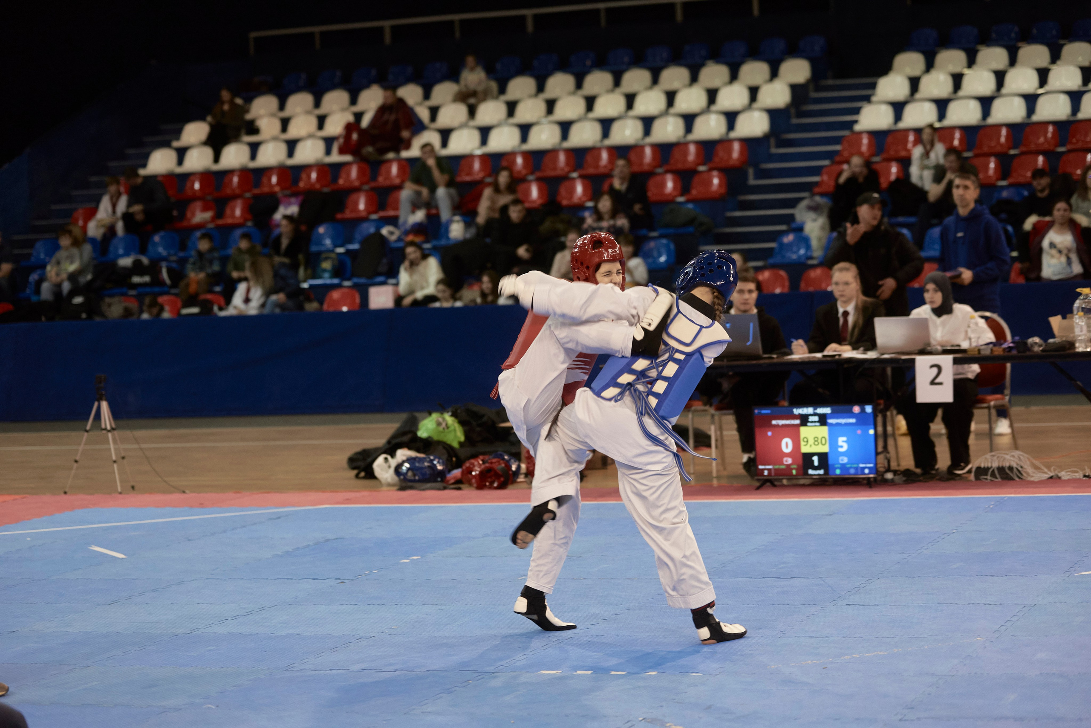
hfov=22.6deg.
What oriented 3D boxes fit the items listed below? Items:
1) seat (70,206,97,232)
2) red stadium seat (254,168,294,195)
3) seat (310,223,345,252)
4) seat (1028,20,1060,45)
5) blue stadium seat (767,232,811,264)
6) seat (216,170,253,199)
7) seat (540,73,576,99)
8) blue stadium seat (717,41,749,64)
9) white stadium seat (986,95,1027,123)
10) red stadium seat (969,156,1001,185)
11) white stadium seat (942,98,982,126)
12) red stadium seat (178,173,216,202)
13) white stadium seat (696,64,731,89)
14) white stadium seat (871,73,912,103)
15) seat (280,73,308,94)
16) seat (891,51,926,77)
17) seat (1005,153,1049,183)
[{"bbox_3d":[-5.185,-1.597,30.543,0.400,0.315,0.370,-2,3,20],"label":"seat"},{"bbox_3d":[-3.077,-2.051,30.763,0.400,0.315,0.370,-2,3,20],"label":"red stadium seat"},{"bbox_3d":[-2.340,-1.340,28.814,0.397,0.299,0.372,-2,3,19],"label":"seat"},{"bbox_3d":[5.564,-3.683,30.356,0.395,0.290,0.355,-2,3,20],"label":"seat"},{"bbox_3d":[2.357,-1.105,26.159,0.397,0.299,0.372,-2,3,19],"label":"blue stadium seat"},{"bbox_3d":[-3.461,-2.008,30.504,0.410,0.310,0.370,-2,3,20],"label":"seat"},{"bbox_3d":[0.154,-3.319,32.579,0.400,0.315,0.370,-2,3,20],"label":"seat"},{"bbox_3d":[2.281,-3.798,33.319,0.410,0.300,0.380,-2,3,18],"label":"blue stadium seat"},{"bbox_3d":[4.821,-2.664,28.476,0.410,0.310,0.370,-2,3,20],"label":"white stadium seat"},{"bbox_3d":[4.775,-2.110,29.910,0.400,0.305,0.390,-2,3,20],"label":"red stadium seat"},{"bbox_3d":[4.551,-2.756,29.832,0.410,0.320,0.380,-2,3,19],"label":"white stadium seat"},{"bbox_3d":[-3.903,-1.995,30.667,0.410,0.310,0.370,-2,3,20],"label":"red stadium seat"},{"bbox_3d":[2.001,-3.449,32.733,0.410,0.320,0.380,-2,3,19],"label":"white stadium seat"},{"bbox_3d":[3.900,-3.098,30.649,0.410,0.315,0.390,-2,3,18],"label":"white stadium seat"},{"bbox_3d":[-3.089,-3.459,33.566,0.395,0.290,0.355,-2,3,20],"label":"seat"},{"bbox_3d":[4.094,-3.378,30.715,0.410,0.310,0.370,-2,3,20],"label":"seat"},{"bbox_3d":[4.685,-1.891,26.460,0.410,0.310,0.370,-2,3,20],"label":"seat"}]

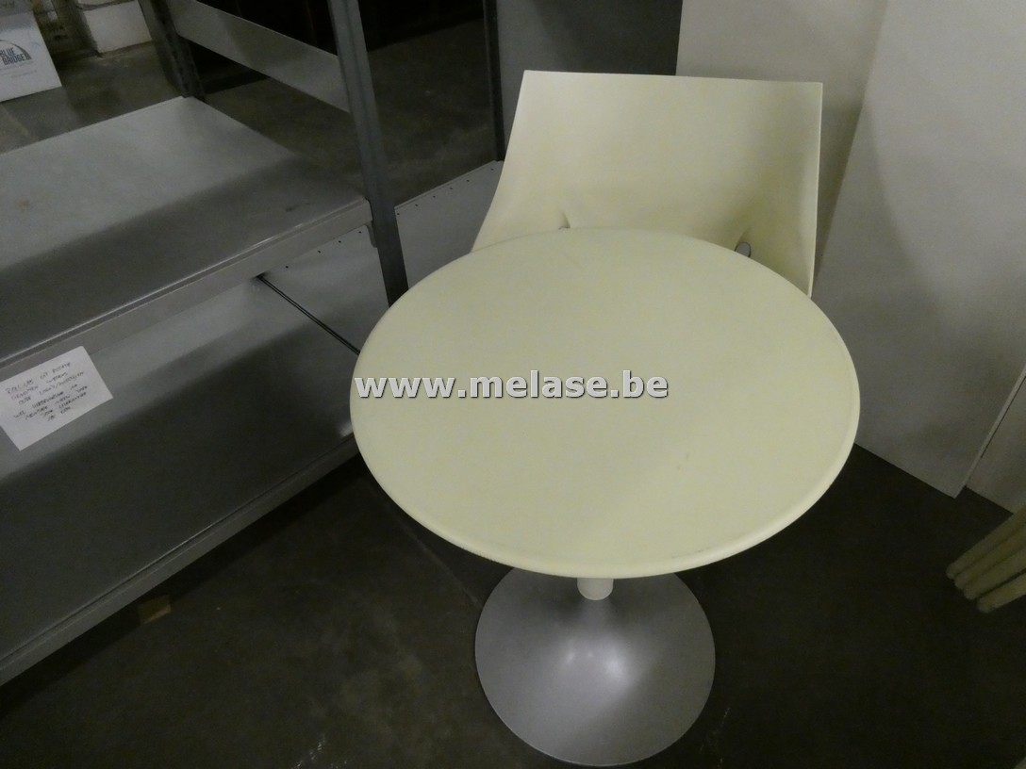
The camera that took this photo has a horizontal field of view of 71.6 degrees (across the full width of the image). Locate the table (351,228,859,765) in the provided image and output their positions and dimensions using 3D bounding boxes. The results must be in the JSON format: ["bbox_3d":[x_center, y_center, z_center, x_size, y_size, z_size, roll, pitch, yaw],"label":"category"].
[{"bbox_3d":[0.128,0.233,1.126,0.600,0.740,0.600,-6,44,0],"label":"table"}]

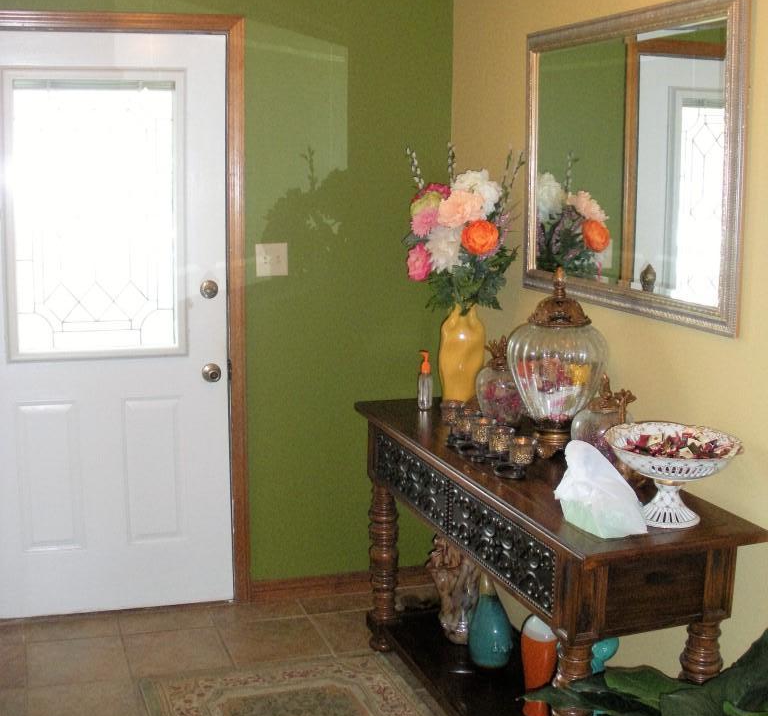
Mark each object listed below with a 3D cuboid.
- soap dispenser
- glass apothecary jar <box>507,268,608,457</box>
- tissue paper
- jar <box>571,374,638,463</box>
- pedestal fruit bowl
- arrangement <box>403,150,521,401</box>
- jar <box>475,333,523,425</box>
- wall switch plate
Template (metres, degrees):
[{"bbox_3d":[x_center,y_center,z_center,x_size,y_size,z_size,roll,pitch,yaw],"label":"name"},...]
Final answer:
[{"bbox_3d":[0.131,0.071,3.463,0.052,0.192,0.045,-3,10,-18],"label":"soap dispenser"},{"bbox_3d":[0.464,0.012,2.854,0.273,0.512,0.273,1,9,0],"label":"glass apothecary jar"},{"bbox_3d":[0.472,0.269,2.284,0.150,0.185,0.170,-3,10,-18],"label":"tissue paper"},{"bbox_3d":[0.532,0.174,2.597,0.155,0.276,0.155,1,9,0],"label":"jar"},{"bbox_3d":[0.623,0.266,2.316,0.300,0.182,0.300,1,9,0],"label":"pedestal fruit bowl"},{"bbox_3d":[0.233,-0.248,3.374,0.370,0.852,0.390,1,9,0],"label":"arrangement"},{"bbox_3d":[0.356,0.069,3.236,0.152,0.273,0.152,1,9,0],"label":"jar"},{"bbox_3d":[-0.388,-0.340,3.712,0.115,0.114,0.009,-3,10,-18],"label":"wall switch plate"}]

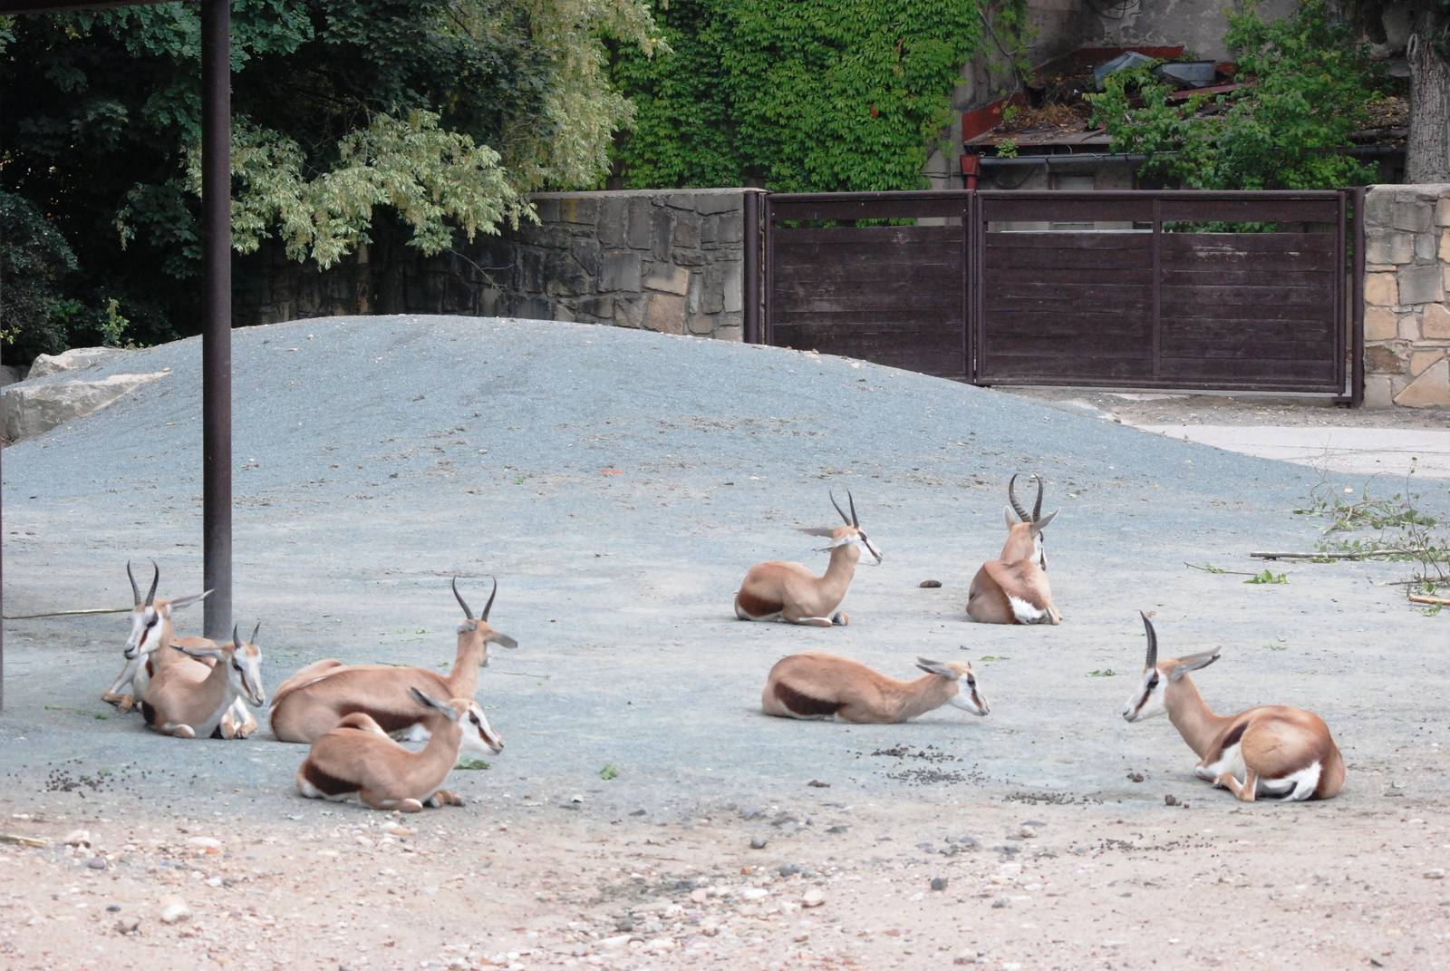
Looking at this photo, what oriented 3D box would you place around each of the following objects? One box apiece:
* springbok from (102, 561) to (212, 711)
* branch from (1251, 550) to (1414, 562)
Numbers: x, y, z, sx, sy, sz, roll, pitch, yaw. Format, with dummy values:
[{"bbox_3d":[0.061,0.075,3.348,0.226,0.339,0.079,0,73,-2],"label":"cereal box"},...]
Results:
[{"bbox_3d":[-2.429,0.661,21.600,0.420,0.660,0.820,1,3,27],"label":"springbok"},{"bbox_3d":[3.602,0.415,29.300,1.000,0.060,0.120,0,3,6],"label":"branch"}]

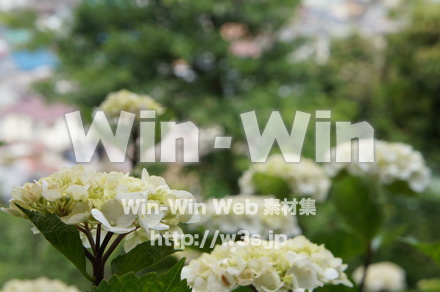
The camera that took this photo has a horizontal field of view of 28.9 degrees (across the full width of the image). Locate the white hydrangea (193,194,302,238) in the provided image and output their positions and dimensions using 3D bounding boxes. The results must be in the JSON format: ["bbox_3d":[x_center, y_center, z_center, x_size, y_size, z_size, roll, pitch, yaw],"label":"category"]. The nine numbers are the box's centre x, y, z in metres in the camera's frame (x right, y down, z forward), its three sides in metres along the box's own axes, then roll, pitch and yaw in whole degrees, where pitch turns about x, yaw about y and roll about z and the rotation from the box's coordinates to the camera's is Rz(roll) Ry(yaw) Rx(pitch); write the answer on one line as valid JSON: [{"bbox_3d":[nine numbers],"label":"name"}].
[{"bbox_3d":[0.036,0.092,1.120,0.145,0.058,0.135,0,6,0],"label":"white hydrangea"}]

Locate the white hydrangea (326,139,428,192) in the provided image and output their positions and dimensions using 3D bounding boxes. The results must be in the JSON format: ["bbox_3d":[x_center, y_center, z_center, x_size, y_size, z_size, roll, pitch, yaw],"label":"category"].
[{"bbox_3d":[0.216,0.027,1.170,0.142,0.066,0.135,0,6,0],"label":"white hydrangea"}]

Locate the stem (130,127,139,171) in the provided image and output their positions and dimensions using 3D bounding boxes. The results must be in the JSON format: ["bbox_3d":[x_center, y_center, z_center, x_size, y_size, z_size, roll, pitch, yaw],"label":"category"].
[{"bbox_3d":[-0.145,0.004,1.450,0.010,0.080,0.010,0,6,0],"label":"stem"}]

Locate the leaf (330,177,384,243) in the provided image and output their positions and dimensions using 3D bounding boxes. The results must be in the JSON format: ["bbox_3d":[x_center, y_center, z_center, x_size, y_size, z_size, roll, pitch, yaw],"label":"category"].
[{"bbox_3d":[0.203,0.093,1.270,0.070,0.108,0.035,-13,13,0],"label":"leaf"}]

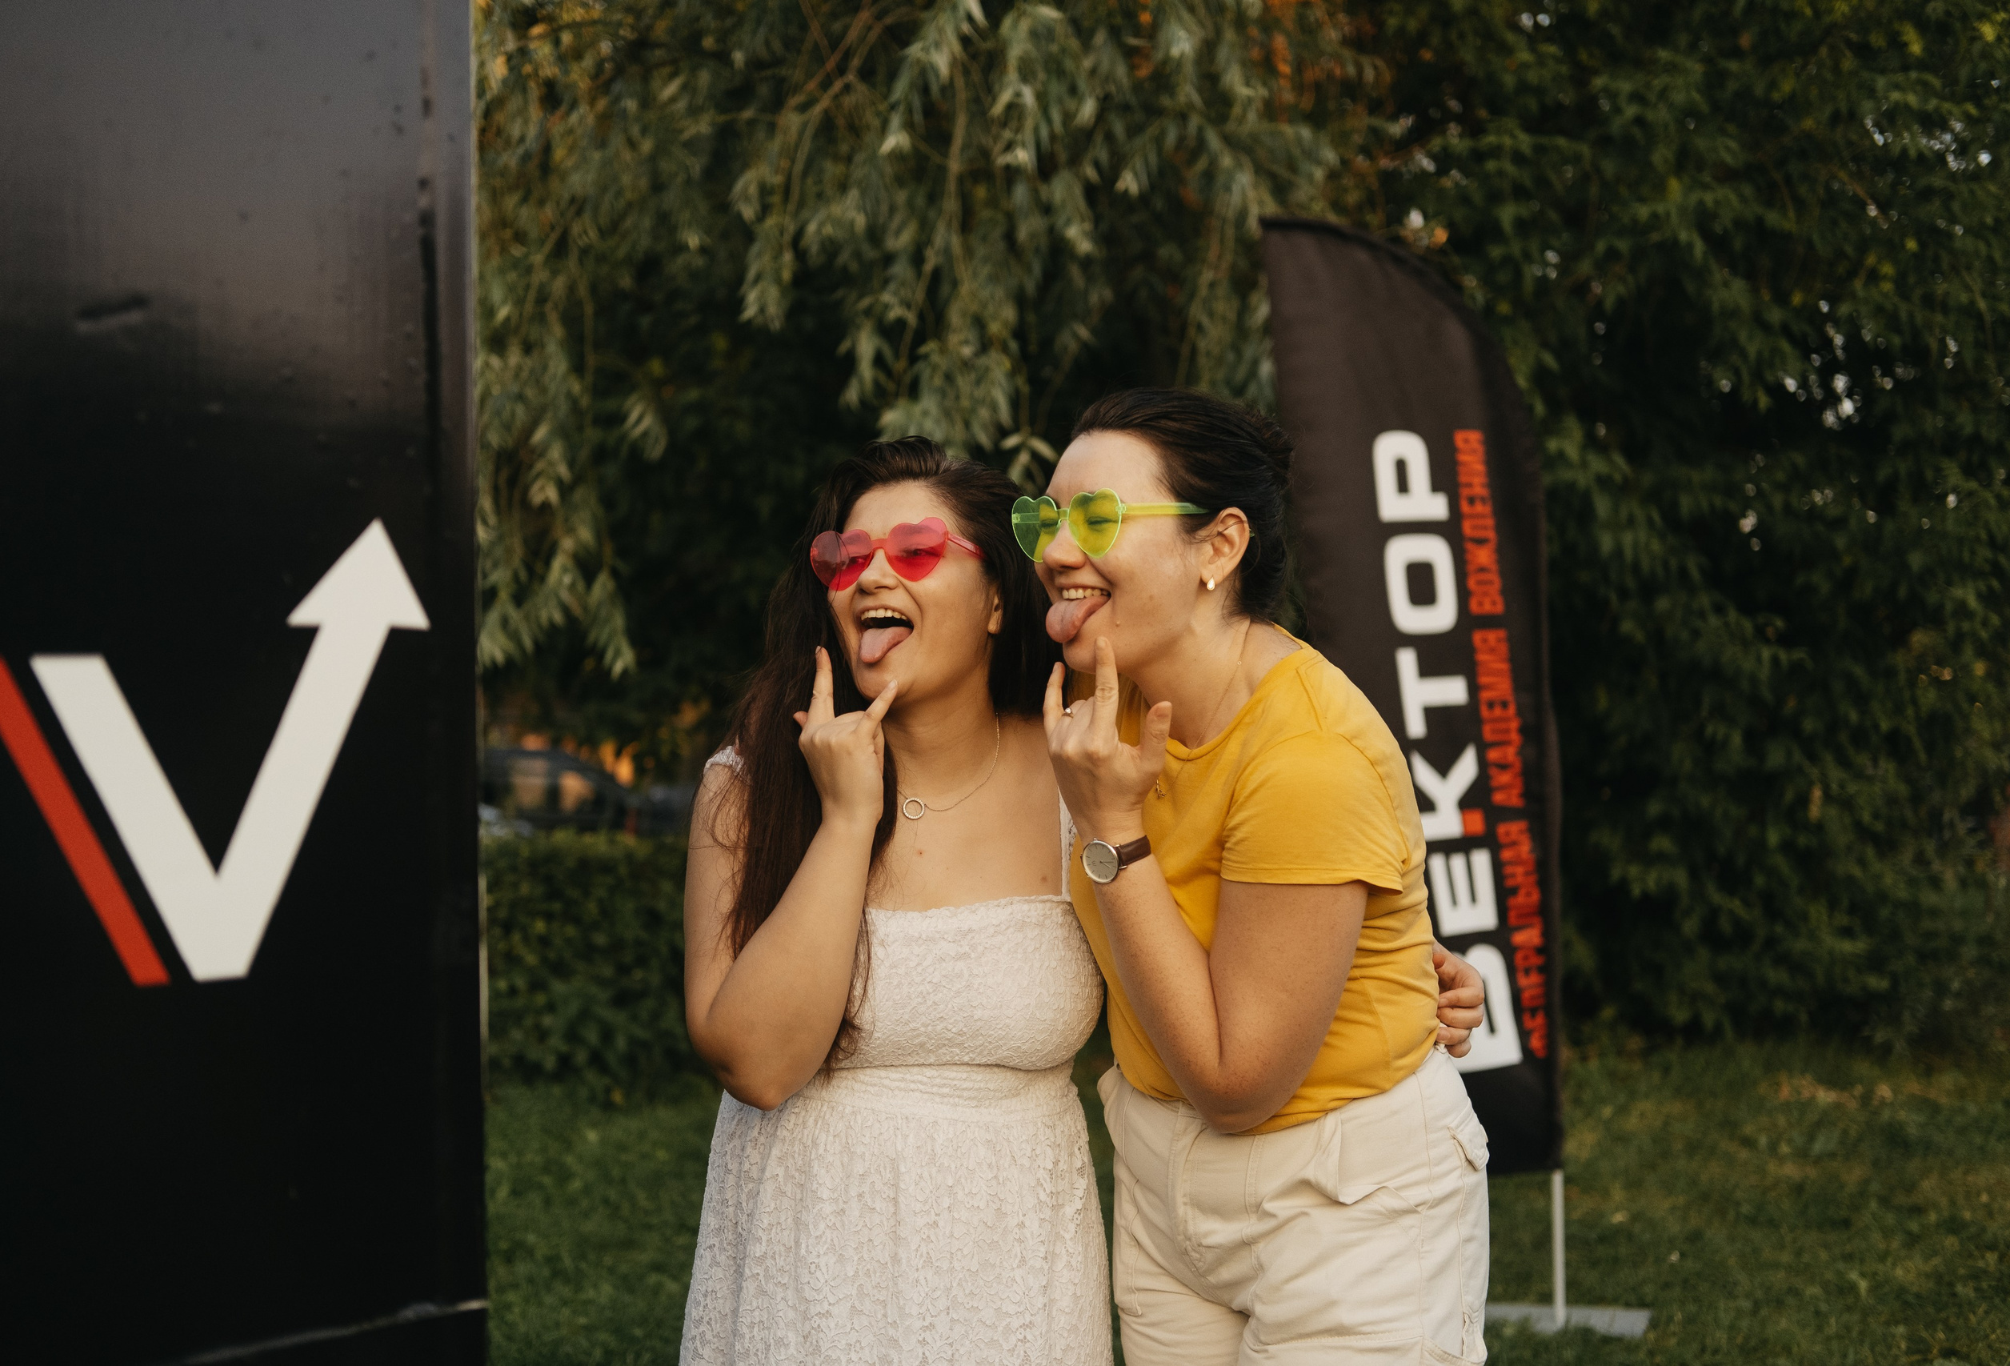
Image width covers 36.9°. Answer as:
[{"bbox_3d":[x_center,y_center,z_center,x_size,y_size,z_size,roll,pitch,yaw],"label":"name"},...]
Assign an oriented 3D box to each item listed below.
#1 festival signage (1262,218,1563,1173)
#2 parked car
[{"bbox_3d":[0.885,0.030,6.480,0.680,2.050,0.100,-1,0,-22],"label":"festival signage"},{"bbox_3d":[-5.000,1.330,26.300,4.400,1.500,1.800,-1,0,-8],"label":"parked car"}]

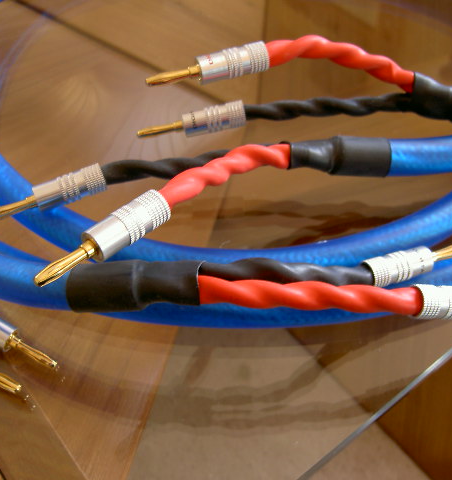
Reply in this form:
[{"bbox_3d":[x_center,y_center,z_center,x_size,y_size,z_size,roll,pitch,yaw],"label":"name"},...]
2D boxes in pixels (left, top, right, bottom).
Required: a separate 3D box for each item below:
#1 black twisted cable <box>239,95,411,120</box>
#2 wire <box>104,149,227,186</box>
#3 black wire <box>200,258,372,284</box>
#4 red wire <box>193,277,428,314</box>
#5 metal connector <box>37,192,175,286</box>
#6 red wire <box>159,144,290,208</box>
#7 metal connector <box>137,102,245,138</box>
[{"bbox_3d":[0.041,-0.054,0.254,0.066,0.009,0.009,-3,53,5],"label":"black twisted cable"},{"bbox_3d":[-0.012,-0.029,0.231,0.066,0.010,0.010,-9,54,-2],"label":"wire"},{"bbox_3d":[0.021,0.010,0.201,0.062,0.012,0.010,3,50,-24],"label":"black wire"},{"bbox_3d":[0.025,0.017,0.189,0.067,0.010,0.009,3,53,-3],"label":"red wire"},{"bbox_3d":[-0.034,0.000,0.175,0.010,0.010,0.044,36,53,24],"label":"metal connector"},{"bbox_3d":[0.001,-0.023,0.208,0.012,0.013,0.064,39,42,26],"label":"red wire"},{"bbox_3d":[-0.014,-0.047,0.255,0.044,0.010,0.010,-12,54,-1],"label":"metal connector"}]

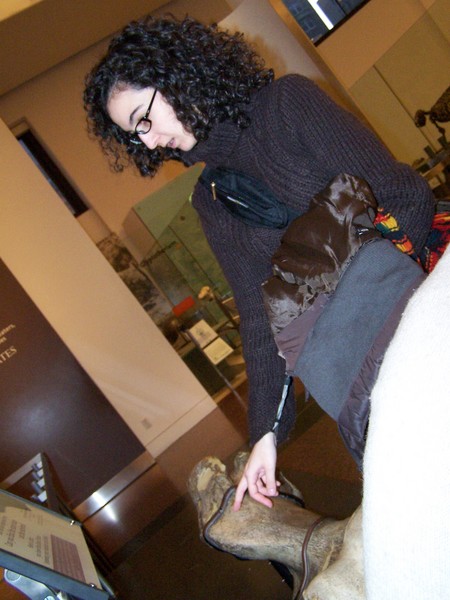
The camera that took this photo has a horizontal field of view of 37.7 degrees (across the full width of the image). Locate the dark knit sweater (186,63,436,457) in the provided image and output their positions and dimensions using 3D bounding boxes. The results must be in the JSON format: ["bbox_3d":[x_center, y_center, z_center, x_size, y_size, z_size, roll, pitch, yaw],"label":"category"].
[{"bbox_3d":[0.145,-0.108,1.363,0.523,0.625,0.369,-34,4,42],"label":"dark knit sweater"}]

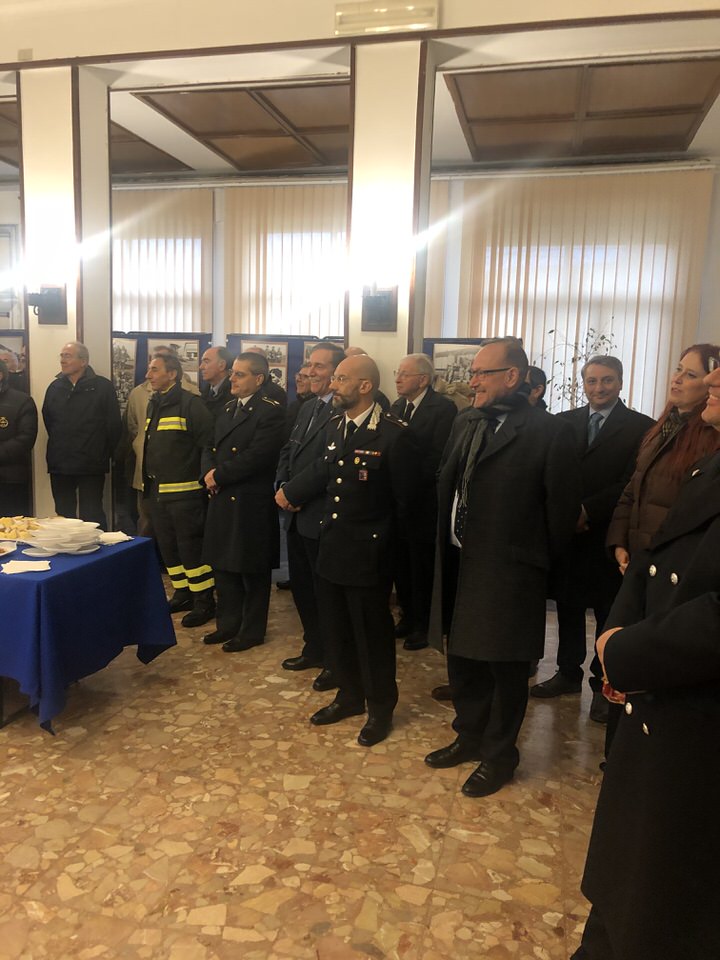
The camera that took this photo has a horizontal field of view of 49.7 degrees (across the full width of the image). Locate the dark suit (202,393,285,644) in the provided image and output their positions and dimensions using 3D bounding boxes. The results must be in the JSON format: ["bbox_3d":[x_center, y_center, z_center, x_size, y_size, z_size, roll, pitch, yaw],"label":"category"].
[{"bbox_3d":[-0.723,0.226,4.659,0.350,1.500,0.520,-4,10,-39],"label":"dark suit"}]

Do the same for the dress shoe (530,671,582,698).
[{"bbox_3d":[1.053,1.070,4.122,0.295,0.110,0.105,-1,8,-18],"label":"dress shoe"}]

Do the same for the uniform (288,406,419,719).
[{"bbox_3d":[0.016,0.387,3.558,0.380,1.450,0.550,-6,11,-41],"label":"uniform"}]

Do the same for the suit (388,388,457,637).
[{"bbox_3d":[0.376,0.201,4.745,0.340,1.500,0.520,-6,11,-43],"label":"suit"}]

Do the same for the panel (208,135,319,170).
[{"bbox_3d":[-0.935,-3.228,7.636,0.880,0.040,1.060,3,8,13],"label":"panel"}]

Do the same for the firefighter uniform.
[{"bbox_3d":[-1.141,0.057,5.042,0.370,1.750,0.540,-4,10,-39],"label":"firefighter uniform"}]

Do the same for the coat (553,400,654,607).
[{"bbox_3d":[1.186,0.120,3.892,0.540,1.040,0.340,8,10,40],"label":"coat"}]

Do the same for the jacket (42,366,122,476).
[{"bbox_3d":[-2.012,-0.420,5.650,0.580,0.800,0.340,3,8,9],"label":"jacket"}]

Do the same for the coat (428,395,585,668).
[{"bbox_3d":[0.587,0.217,3.153,0.450,1.070,0.570,-3,10,-30],"label":"coat"}]

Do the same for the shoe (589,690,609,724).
[{"bbox_3d":[1.231,1.106,3.884,0.105,0.110,0.300,5,8,22],"label":"shoe"}]

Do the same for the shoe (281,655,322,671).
[{"bbox_3d":[-0.292,0.991,4.348,0.290,0.110,0.105,-1,9,-20],"label":"shoe"}]

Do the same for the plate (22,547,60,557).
[{"bbox_3d":[-1.482,0.338,3.670,0.210,0.020,0.210,2,7,0],"label":"plate"}]

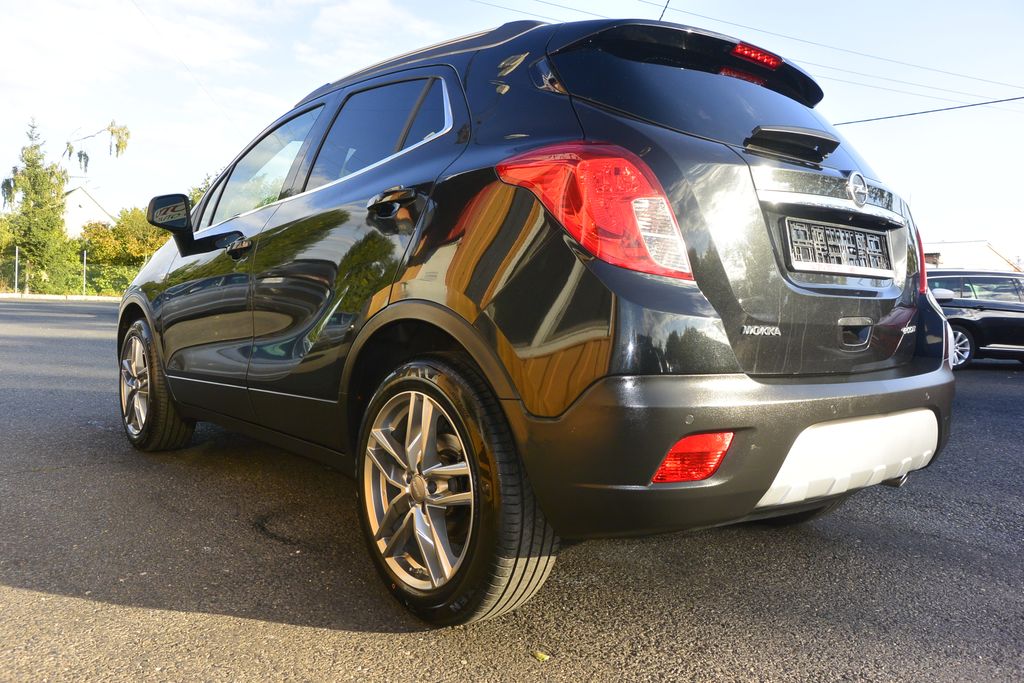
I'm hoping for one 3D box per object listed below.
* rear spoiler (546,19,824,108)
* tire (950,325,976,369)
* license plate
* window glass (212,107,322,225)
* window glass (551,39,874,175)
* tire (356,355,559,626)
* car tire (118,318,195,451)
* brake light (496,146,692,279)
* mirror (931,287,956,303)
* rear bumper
[{"bbox_3d":[0.606,-0.796,2.251,1.160,0.150,0.320,-1,4,-40],"label":"rear spoiler"},{"bbox_3d":[6.112,0.090,10.697,0.660,0.660,0.220,1,3,-13],"label":"tire"},{"bbox_3d":[0.857,-0.233,1.971,0.530,0.130,0.030,-1,-6,-40],"label":"license plate"},{"bbox_3d":[-0.965,-0.660,2.964,0.040,0.400,0.820,20,-9,-40],"label":"window glass"},{"bbox_3d":[0.696,-0.602,2.151,1.200,0.440,0.140,-1,-36,-40],"label":"window glass"},{"bbox_3d":[-0.168,0.366,2.025,0.222,0.685,0.685,-1,4,-40],"label":"tire"},{"bbox_3d":[-1.830,0.214,3.960,0.222,0.685,0.685,-1,4,-40],"label":"car tire"},{"bbox_3d":[0.170,-0.284,1.697,0.280,0.310,0.450,-1,4,-40],"label":"brake light"},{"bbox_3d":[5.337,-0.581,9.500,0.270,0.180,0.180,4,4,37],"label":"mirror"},{"bbox_3d":[0.785,0.216,2.068,1.760,0.380,0.470,-1,4,-40],"label":"rear bumper"}]

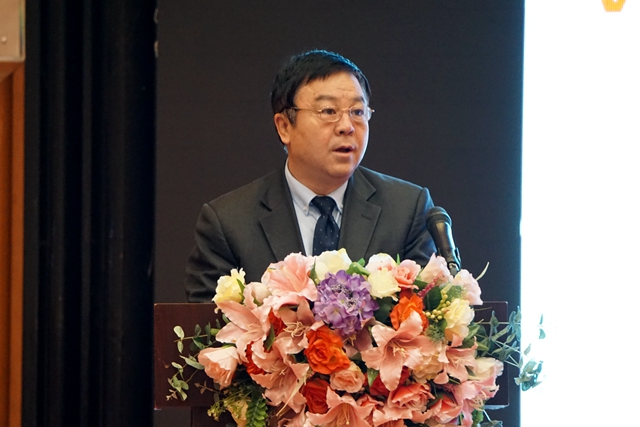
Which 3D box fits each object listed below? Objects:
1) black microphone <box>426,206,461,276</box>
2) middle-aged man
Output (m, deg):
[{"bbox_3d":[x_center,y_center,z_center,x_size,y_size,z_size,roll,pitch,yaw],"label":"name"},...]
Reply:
[{"bbox_3d":[0.243,0.050,8.720,0.053,0.175,0.053,-13,-45,-4],"label":"black microphone"},{"bbox_3d":[-0.020,0.532,8.944,0.540,1.720,0.400,1,-2,-14],"label":"middle-aged man"}]

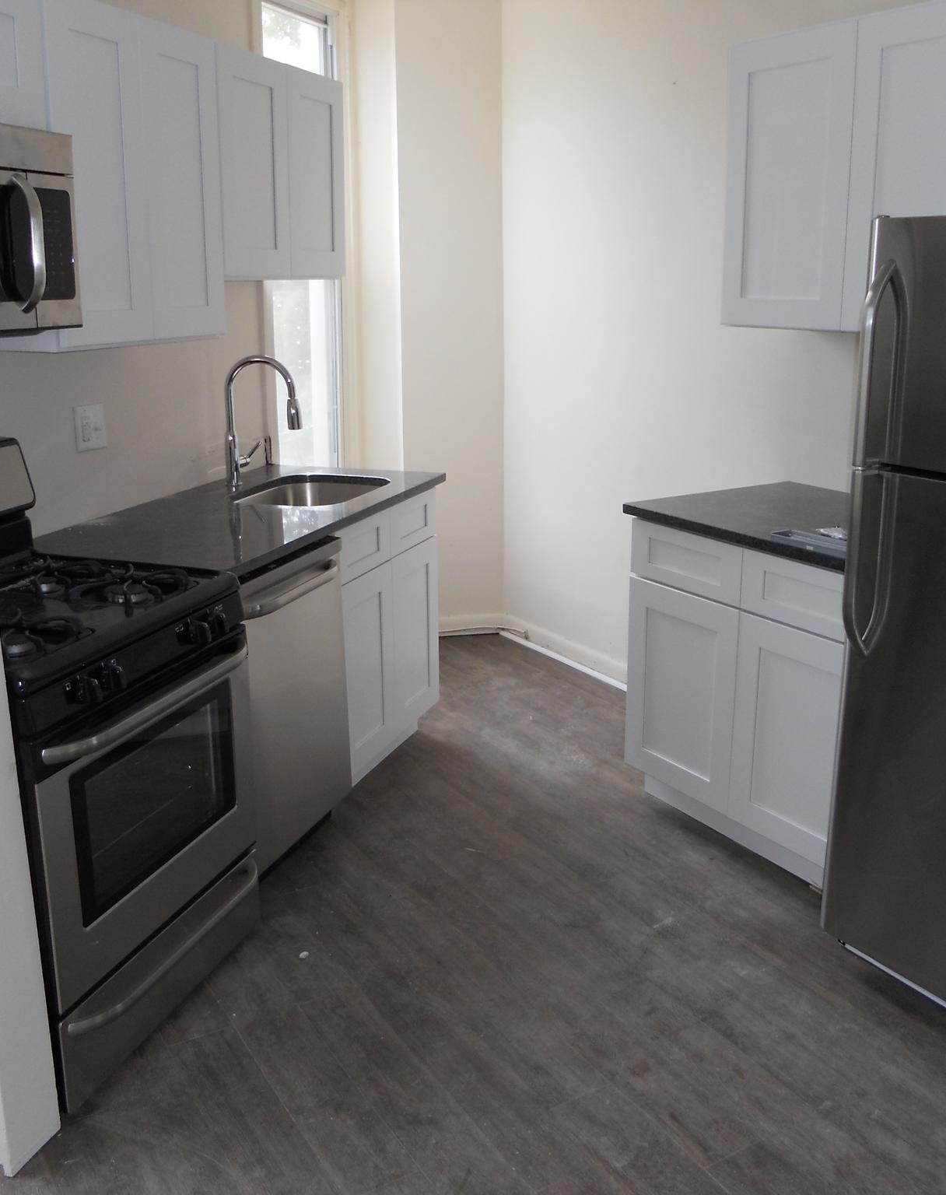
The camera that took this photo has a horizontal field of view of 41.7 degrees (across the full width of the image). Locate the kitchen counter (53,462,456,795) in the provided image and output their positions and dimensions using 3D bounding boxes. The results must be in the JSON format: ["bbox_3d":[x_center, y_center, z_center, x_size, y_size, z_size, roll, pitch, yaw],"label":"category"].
[{"bbox_3d":[-0.650,0.171,3.809,0.702,0.914,1.475,4,16,19],"label":"kitchen counter"}]

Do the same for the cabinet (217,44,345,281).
[{"bbox_3d":[-0.727,-1.285,3.799,0.335,0.610,0.780,4,16,19],"label":"cabinet"}]

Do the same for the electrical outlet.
[{"bbox_3d":[-1.071,-0.479,3.504,0.012,0.124,0.128,4,16,19],"label":"electrical outlet"}]

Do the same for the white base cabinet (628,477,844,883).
[{"bbox_3d":[0.975,0.225,3.533,0.668,0.914,0.948,-9,17,-31],"label":"white base cabinet"}]

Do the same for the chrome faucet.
[{"bbox_3d":[-0.673,-0.568,4.001,0.270,0.420,0.110,3,15,13],"label":"chrome faucet"}]

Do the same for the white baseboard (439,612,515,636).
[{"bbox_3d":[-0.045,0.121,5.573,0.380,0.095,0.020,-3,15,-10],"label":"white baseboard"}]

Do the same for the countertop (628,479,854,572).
[{"bbox_3d":[0.963,-0.207,3.413,0.665,0.034,0.950,-9,17,-29],"label":"countertop"}]

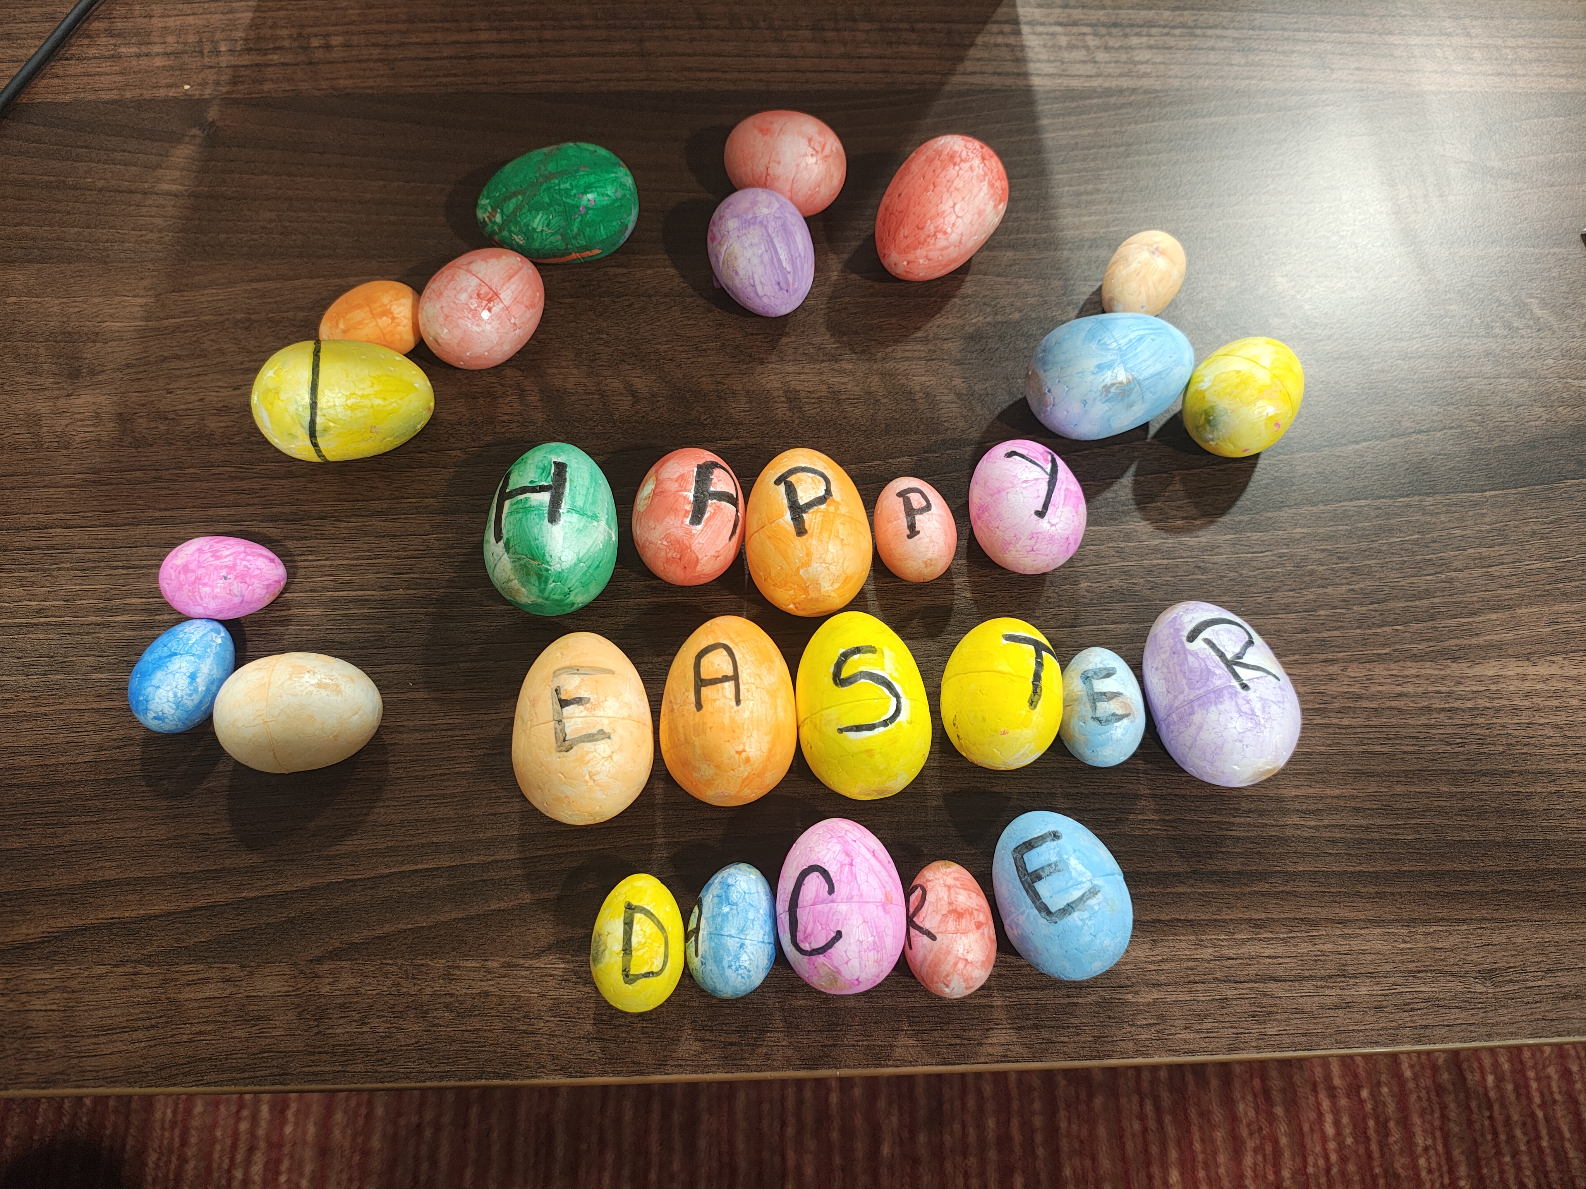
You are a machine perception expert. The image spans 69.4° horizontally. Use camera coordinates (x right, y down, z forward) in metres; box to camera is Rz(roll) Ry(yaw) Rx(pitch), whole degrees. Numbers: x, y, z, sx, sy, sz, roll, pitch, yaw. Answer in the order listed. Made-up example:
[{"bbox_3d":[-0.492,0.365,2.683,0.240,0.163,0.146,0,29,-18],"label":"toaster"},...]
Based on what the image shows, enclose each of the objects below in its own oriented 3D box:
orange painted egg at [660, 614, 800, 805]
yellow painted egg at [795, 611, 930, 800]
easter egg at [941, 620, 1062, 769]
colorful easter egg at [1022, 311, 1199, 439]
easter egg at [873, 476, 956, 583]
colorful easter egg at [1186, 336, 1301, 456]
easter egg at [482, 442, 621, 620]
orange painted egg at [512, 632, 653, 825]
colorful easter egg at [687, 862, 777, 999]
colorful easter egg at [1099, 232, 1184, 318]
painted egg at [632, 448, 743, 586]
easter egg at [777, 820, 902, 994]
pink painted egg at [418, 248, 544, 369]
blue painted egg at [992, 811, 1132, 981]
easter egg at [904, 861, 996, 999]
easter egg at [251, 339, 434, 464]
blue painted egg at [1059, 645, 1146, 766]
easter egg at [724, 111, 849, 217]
[{"bbox_3d":[-0.023,0.042,0.411,0.049,0.049,0.071,0,61,-1],"label":"orange painted egg"},{"bbox_3d":[0.025,0.040,0.413,0.049,0.049,0.070,-6,61,-3],"label":"yellow painted egg"},{"bbox_3d":[0.080,0.038,0.436,0.046,0.046,0.059,7,69,2],"label":"easter egg"},{"bbox_3d":[0.133,-0.092,0.484,0.072,0.051,0.051,-15,70,-6],"label":"colorful easter egg"},{"bbox_3d":[0.049,-0.026,0.468,0.033,0.033,0.044,-11,69,-5],"label":"easter egg"},{"bbox_3d":[0.184,-0.081,0.469,0.043,0.043,0.057,37,65,14],"label":"colorful easter egg"},{"bbox_3d":[-0.096,-0.025,0.456,0.051,0.051,0.072,1,69,0],"label":"easter egg"},{"bbox_3d":[-0.075,0.048,0.408,0.049,0.049,0.071,-5,61,-3],"label":"orange painted egg"},{"bbox_3d":[-0.021,0.121,0.411,0.032,0.032,0.047,10,69,3],"label":"colorful easter egg"},{"bbox_3d":[0.152,-0.138,0.499,0.031,0.031,0.046,31,76,12],"label":"colorful easter egg"},{"bbox_3d":[-0.042,-0.031,0.462,0.045,0.045,0.057,3,69,1],"label":"painted egg"},{"bbox_3d":[0.016,0.105,0.388,0.044,0.044,0.058,-3,61,-2],"label":"easter egg"},{"bbox_3d":[-0.135,-0.124,0.496,0.045,0.045,0.058,40,74,13],"label":"pink painted egg"},{"bbox_3d":[0.096,0.107,0.410,0.046,0.046,0.060,-18,70,-7],"label":"blue painted egg"},{"bbox_3d":[0.053,0.115,0.391,0.031,0.031,0.045,0,61,-1],"label":"easter egg"},{"bbox_3d":[-0.181,-0.078,0.461,0.070,0.048,0.048,-6,67,-10],"label":"easter egg"},{"bbox_3d":[0.114,0.042,0.423,0.031,0.031,0.045,4,61,1],"label":"blue painted egg"},{"bbox_3d":[-0.003,-0.198,0.526,0.057,0.046,0.046,16,70,5],"label":"easter egg"}]

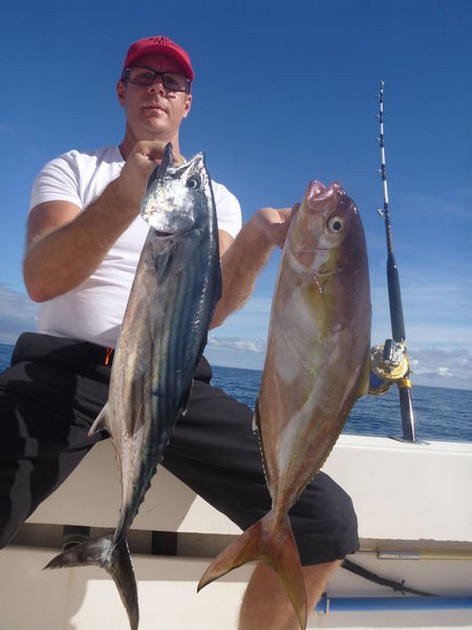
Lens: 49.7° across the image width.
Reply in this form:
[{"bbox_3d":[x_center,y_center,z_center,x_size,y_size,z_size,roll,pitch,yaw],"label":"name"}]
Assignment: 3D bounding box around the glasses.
[{"bbox_3d":[-0.196,-0.537,1.216,0.145,0.046,0.140,3,4,-16],"label":"glasses"}]

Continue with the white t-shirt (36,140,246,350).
[{"bbox_3d":[-0.239,-0.162,1.224,0.510,0.530,0.280,7,-2,-16],"label":"white t-shirt"}]

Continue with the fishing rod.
[{"bbox_3d":[0.519,-0.291,1.802,0.140,1.680,0.130,8,-29,-4],"label":"fishing rod"}]

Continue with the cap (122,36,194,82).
[{"bbox_3d":[-0.188,-0.609,1.228,0.175,0.145,0.270,3,4,-16],"label":"cap"}]

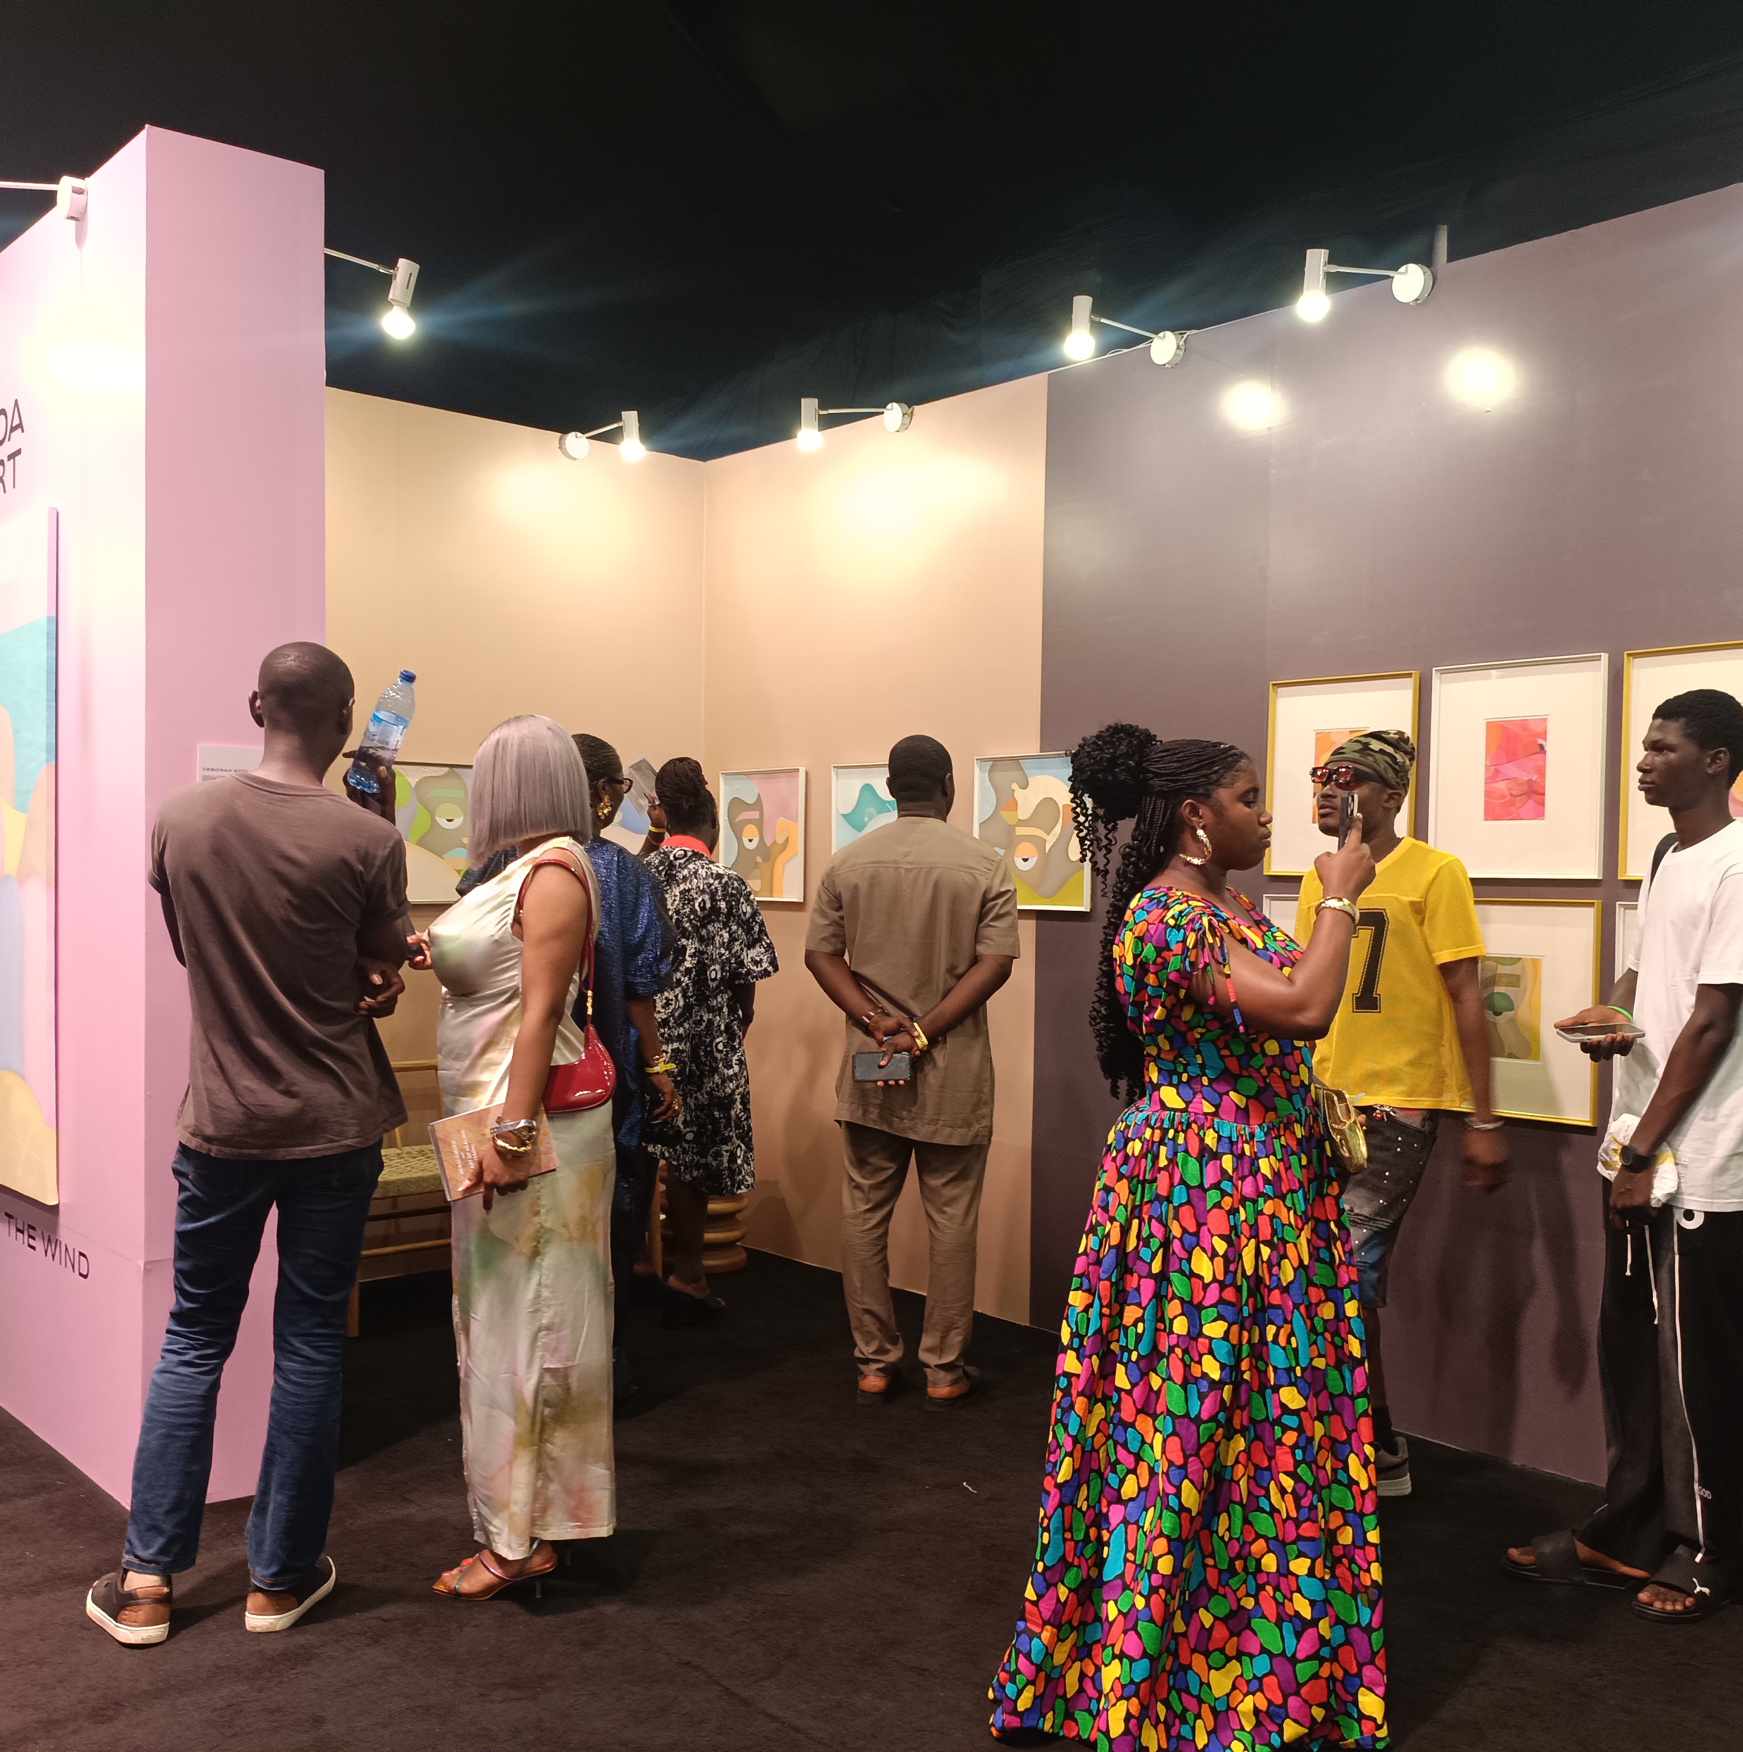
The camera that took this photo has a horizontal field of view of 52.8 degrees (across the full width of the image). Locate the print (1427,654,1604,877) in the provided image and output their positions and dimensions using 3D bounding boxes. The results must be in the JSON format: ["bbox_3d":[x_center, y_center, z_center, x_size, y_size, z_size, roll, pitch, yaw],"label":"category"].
[{"bbox_3d":[1.554,-0.253,4.234,0.028,0.521,0.432,0,0,-42],"label":"print"}]

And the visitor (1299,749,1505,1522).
[{"bbox_3d":[1.177,0.530,3.993,0.420,1.740,0.520,0,1,-35],"label":"visitor"}]

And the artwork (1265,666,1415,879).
[{"bbox_3d":[1.229,-0.259,4.596,0.028,0.521,0.432,0,0,-42],"label":"artwork"}]

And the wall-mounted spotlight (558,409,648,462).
[{"bbox_3d":[-0.926,-1.502,6.153,0.100,0.165,0.410,0,0,-42],"label":"wall-mounted spotlight"}]

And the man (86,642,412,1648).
[{"bbox_3d":[-1.177,0.476,3.354,0.540,1.830,0.450,1,0,-7],"label":"man"}]

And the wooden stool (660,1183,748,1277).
[{"bbox_3d":[-0.583,1.153,6.148,0.315,0.420,0.315,1,0,0],"label":"wooden stool"}]

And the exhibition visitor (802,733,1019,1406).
[{"bbox_3d":[0.130,0.498,4.713,0.560,1.770,0.420,1,1,20],"label":"exhibition visitor"}]

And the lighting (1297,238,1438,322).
[{"bbox_3d":[1.198,-1.427,4.271,0.440,0.200,0.100,0,1,-42],"label":"lighting"}]

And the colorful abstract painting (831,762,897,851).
[{"bbox_3d":[0.043,-0.143,5.853,0.035,0.474,0.502,0,1,-42],"label":"colorful abstract painting"}]

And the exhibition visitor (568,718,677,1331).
[{"bbox_3d":[-0.784,0.506,4.714,0.560,1.760,0.420,1,0,24],"label":"exhibition visitor"}]

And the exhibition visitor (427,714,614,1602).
[{"bbox_3d":[-0.686,0.538,3.485,0.380,1.715,0.460,1,0,9],"label":"exhibition visitor"}]

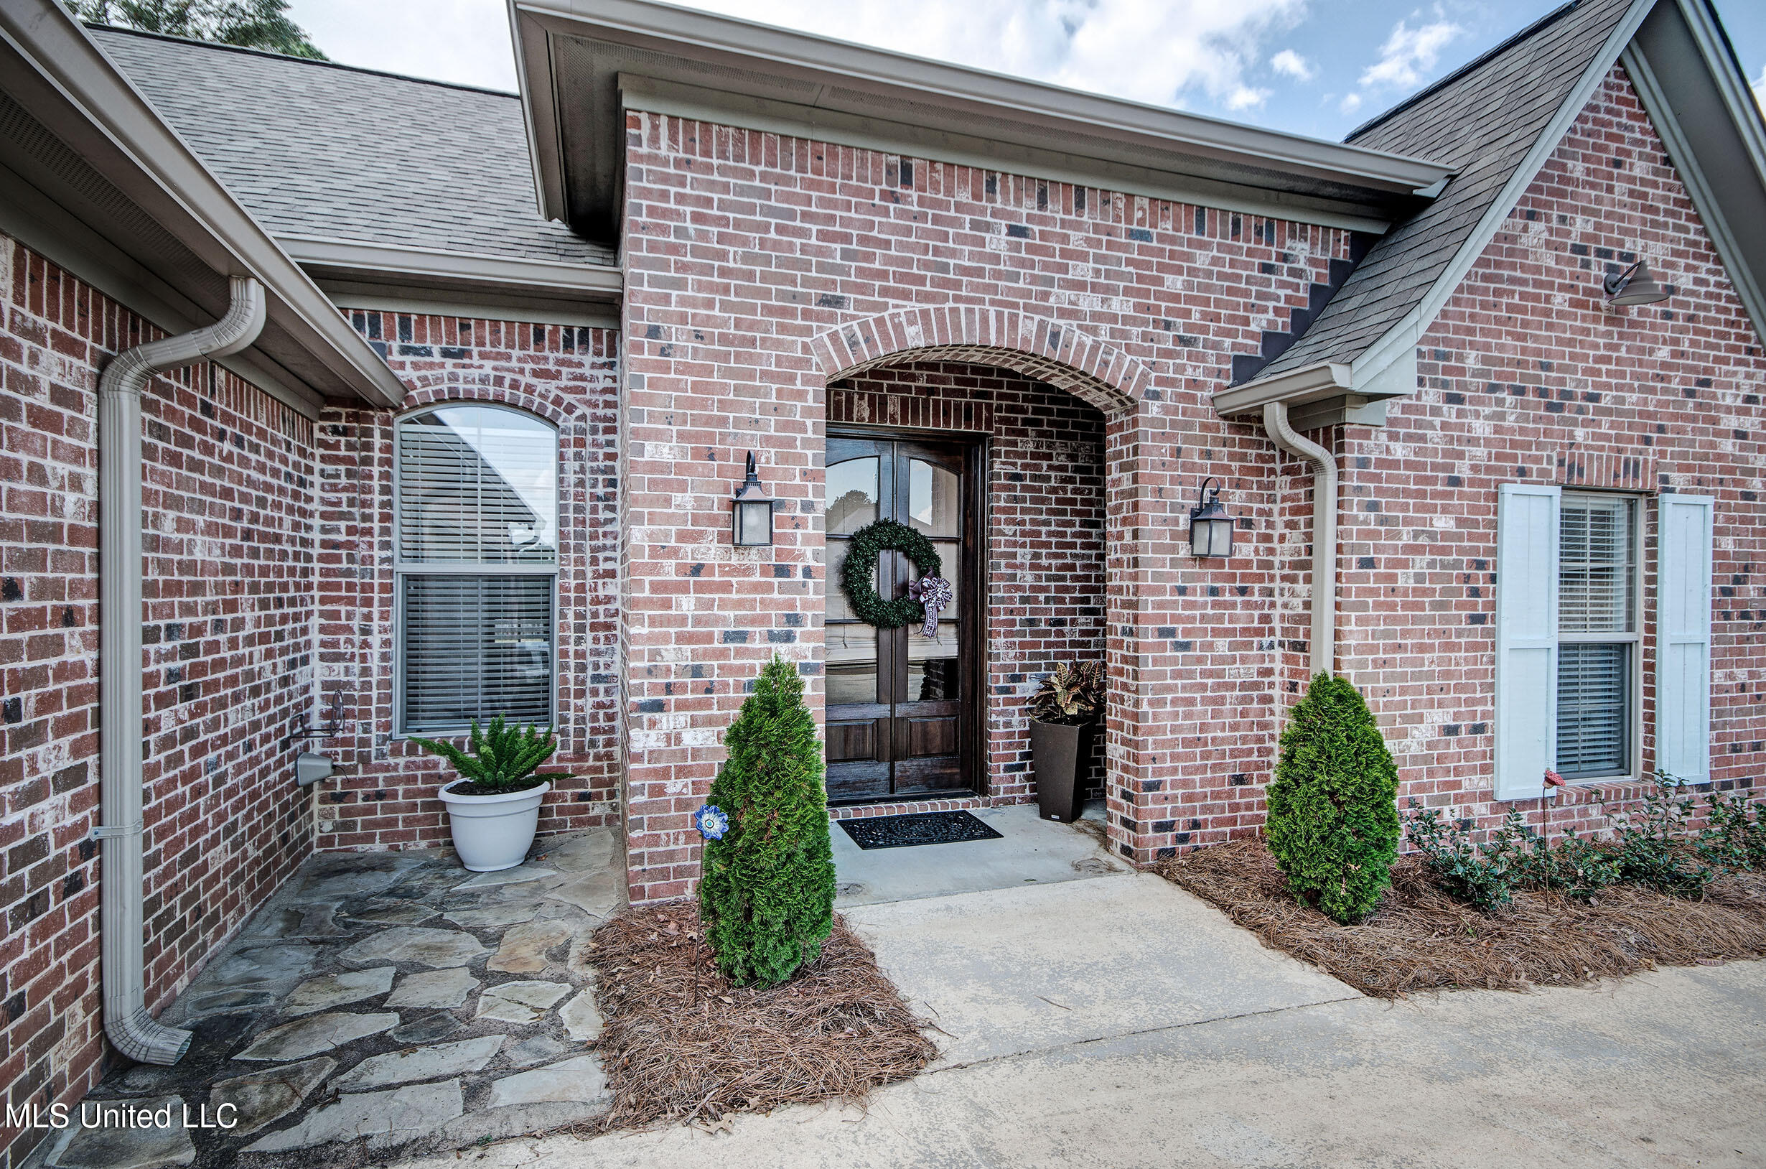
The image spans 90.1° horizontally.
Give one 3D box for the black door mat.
[{"bbox_3d":[0.228,1.542,5.572,0.910,0.013,0.630,0,0,-18],"label":"black door mat"}]

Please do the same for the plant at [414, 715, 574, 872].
[{"bbox_3d":[-2.115,1.105,4.779,0.760,0.815,0.700,0,0,-18],"label":"plant"}]

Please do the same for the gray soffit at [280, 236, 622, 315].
[{"bbox_3d":[-2.427,-1.714,4.890,1.860,0.180,0.440,0,0,-18],"label":"gray soffit"}]

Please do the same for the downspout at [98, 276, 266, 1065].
[{"bbox_3d":[-2.225,0.262,2.811,0.420,2.500,0.110,0,0,-18],"label":"downspout"}]

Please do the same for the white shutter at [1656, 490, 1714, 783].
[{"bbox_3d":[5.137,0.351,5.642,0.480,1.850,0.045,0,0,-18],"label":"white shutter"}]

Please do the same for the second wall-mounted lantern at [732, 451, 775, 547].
[{"bbox_3d":[-0.605,-0.401,4.128,0.180,0.455,0.245,0,0,-18],"label":"second wall-mounted lantern"}]

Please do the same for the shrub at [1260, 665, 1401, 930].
[{"bbox_3d":[2.159,1.000,4.228,0.580,1.160,0.580,0,0,-18],"label":"shrub"}]

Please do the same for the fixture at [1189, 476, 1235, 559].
[{"bbox_3d":[1.837,-0.378,4.943,0.180,0.460,0.245,0,0,-18],"label":"fixture"}]

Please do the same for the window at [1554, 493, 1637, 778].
[{"bbox_3d":[4.437,0.317,5.593,0.870,1.760,0.060,0,0,-18],"label":"window"}]

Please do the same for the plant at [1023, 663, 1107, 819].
[{"bbox_3d":[1.215,1.032,5.889,0.560,1.040,0.560,0,0,33],"label":"plant"}]

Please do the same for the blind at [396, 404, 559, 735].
[{"bbox_3d":[-2.378,-0.091,5.194,0.890,1.960,0.100,0,0,-18],"label":"blind"}]

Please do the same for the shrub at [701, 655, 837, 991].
[{"bbox_3d":[-0.451,0.905,3.505,0.550,1.240,0.550,0,0,-18],"label":"shrub"}]

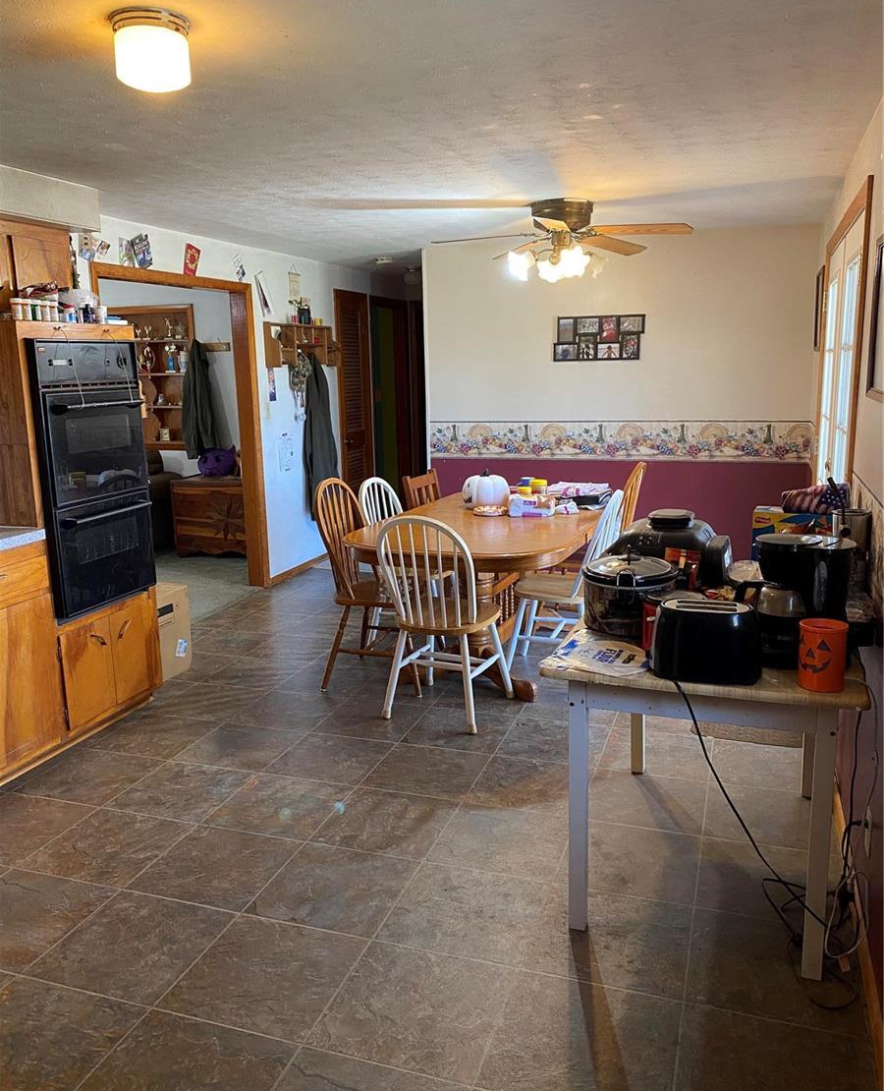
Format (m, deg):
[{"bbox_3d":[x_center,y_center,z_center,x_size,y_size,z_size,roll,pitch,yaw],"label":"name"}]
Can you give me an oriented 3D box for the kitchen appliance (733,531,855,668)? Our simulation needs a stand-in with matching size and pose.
[{"bbox_3d":[0.884,0.137,2.246,0.270,0.308,0.190,3,12,19],"label":"kitchen appliance"}]

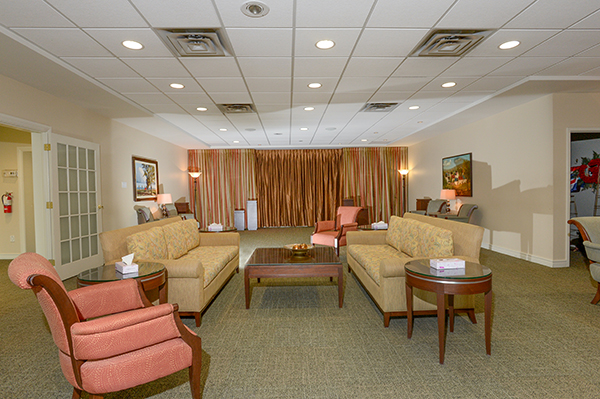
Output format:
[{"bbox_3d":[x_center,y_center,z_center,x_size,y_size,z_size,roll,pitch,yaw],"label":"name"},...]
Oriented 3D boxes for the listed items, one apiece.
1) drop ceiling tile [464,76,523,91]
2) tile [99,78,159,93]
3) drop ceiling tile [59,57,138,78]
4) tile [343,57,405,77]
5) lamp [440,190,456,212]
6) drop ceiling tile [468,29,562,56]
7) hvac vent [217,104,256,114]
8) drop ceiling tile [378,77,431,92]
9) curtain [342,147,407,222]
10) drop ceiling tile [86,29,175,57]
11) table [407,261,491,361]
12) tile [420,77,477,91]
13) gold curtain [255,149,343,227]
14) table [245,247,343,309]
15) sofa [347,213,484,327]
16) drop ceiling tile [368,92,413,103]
[{"bbox_3d":[2.634,-1.578,4.321,0.605,0.025,0.600,-1,2,-2],"label":"drop ceiling tile"},{"bbox_3d":[-2.220,-1.514,4.185,0.605,0.025,0.600,-1,2,-2],"label":"tile"},{"bbox_3d":[-2.196,-1.492,3.583,0.580,0.030,0.600,-1,2,-2],"label":"drop ceiling tile"},{"bbox_3d":[0.831,-1.537,3.673,0.605,0.025,0.600,-1,2,-2],"label":"tile"},{"bbox_3d":[3.418,0.069,7.293,0.345,0.570,0.345,-1,2,-2],"label":"lamp"},{"bbox_3d":[2.077,-1.543,3.123,0.610,0.020,0.610,-1,2,-2],"label":"drop ceiling tile"},{"bbox_3d":[-1.060,-1.581,5.450,0.610,0.050,0.610,-1,2,-2],"label":"hvac vent"},{"bbox_3d":[1.421,-1.562,4.287,0.605,0.025,0.600,-1,2,-2],"label":"drop ceiling tile"},{"bbox_3d":[2.439,-0.402,10.288,2.131,2.564,0.160,-1,2,-2],"label":"curtain"},{"bbox_3d":[-1.579,-1.488,3.009,0.605,0.025,0.600,-1,2,-2],"label":"drop ceiling tile"},{"bbox_3d":[1.134,0.833,2.452,0.605,0.610,0.605,-1,2,-2],"label":"table"},{"bbox_3d":[2.030,-1.582,4.350,0.600,0.030,0.600,-1,2,-2],"label":"tile"},{"bbox_3d":[-0.020,-0.356,10.280,2.790,2.526,0.160,-1,2,-2],"label":"gold curtain"},{"bbox_3d":[-0.053,0.892,3.756,1.030,0.445,1.000,-1,2,0],"label":"table"},{"bbox_3d":[1.174,0.681,3.836,0.940,0.880,1.950,-1,2,-2],"label":"sofa"},{"bbox_3d":[1.398,-1.592,4.936,0.600,0.030,0.600,-1,2,-2],"label":"drop ceiling tile"}]

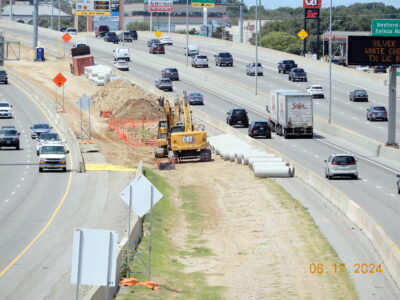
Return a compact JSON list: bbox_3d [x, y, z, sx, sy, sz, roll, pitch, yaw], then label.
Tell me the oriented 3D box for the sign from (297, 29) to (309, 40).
[{"bbox_3d":[16.433,-18.344,552.000,1.700,1.700,0.050,0,2,-7],"label":"sign"}]

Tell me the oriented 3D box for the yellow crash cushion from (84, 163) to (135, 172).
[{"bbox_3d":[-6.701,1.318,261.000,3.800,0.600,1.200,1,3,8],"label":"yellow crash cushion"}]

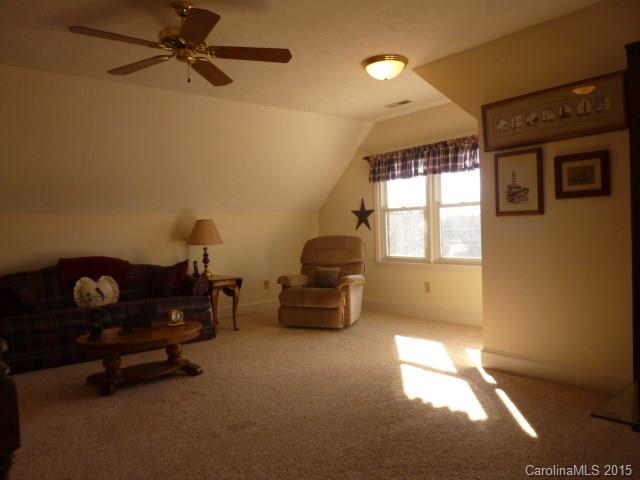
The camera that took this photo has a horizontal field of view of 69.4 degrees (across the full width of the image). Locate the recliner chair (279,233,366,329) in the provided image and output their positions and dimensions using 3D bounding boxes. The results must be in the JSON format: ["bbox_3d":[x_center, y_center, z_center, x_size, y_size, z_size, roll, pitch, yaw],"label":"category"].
[{"bbox_3d":[0.051,0.469,5.740,0.935,1.045,0.923,-1,2,22],"label":"recliner chair"}]

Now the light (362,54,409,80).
[{"bbox_3d":[0.553,-1.432,3.909,0.390,0.123,0.390,-2,1,0],"label":"light"}]

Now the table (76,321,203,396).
[{"bbox_3d":[-1.374,0.904,3.621,0.935,0.388,0.718,-3,2,-39],"label":"table"}]

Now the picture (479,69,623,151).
[{"bbox_3d":[1.564,-0.852,3.173,0.030,0.359,0.963,-8,5,-39],"label":"picture"}]

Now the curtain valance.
[{"bbox_3d":[1.219,-0.932,5.442,0.100,0.348,1.915,-3,2,-39],"label":"curtain valance"}]

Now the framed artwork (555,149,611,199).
[{"bbox_3d":[1.723,-0.424,3.034,0.025,0.285,0.334,-3,2,-39],"label":"framed artwork"}]

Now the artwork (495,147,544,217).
[{"bbox_3d":[1.450,-0.408,3.365,0.025,0.469,0.355,-3,2,-39],"label":"artwork"}]

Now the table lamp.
[{"bbox_3d":[-1.294,0.111,5.271,0.422,0.684,0.422,-3,2,-39],"label":"table lamp"}]

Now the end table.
[{"bbox_3d":[-1.233,0.747,5.430,0.422,0.598,0.673,-3,2,-39],"label":"end table"}]

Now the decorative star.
[{"bbox_3d":[0.591,-0.349,6.325,0.040,0.439,0.422,-3,2,-39],"label":"decorative star"}]

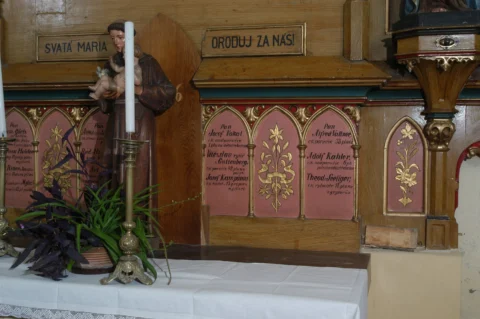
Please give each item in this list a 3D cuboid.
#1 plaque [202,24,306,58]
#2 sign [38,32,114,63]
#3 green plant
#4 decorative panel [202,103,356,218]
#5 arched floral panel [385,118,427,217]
[{"bbox_3d":[0.072,-0.641,3.467,0.577,0.156,0.025,1,3,14],"label":"plaque"},{"bbox_3d":[-0.957,-0.652,3.719,0.516,0.148,0.025,1,3,14],"label":"sign"},{"bbox_3d":[-0.666,0.182,3.040,0.820,0.666,0.540,1,3,14],"label":"green plant"},{"bbox_3d":[0.207,0.012,3.487,0.870,0.615,0.050,1,3,14],"label":"decorative panel"},{"bbox_3d":[0.923,0.036,3.544,0.236,0.559,0.035,1,3,14],"label":"arched floral panel"}]

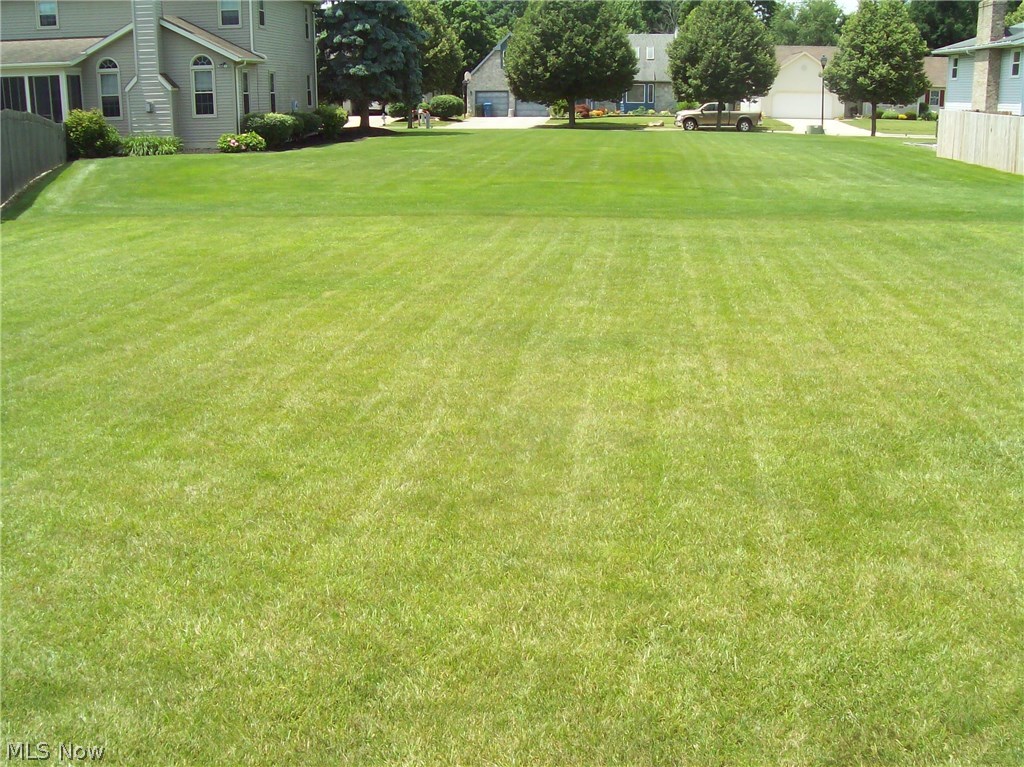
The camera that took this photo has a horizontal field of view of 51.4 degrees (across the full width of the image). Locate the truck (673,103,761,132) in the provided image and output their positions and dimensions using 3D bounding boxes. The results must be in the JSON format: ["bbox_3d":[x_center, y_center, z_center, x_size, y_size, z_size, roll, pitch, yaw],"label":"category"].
[{"bbox_3d":[13.845,-17.932,71.700,5.820,1.899,2.020,2,15,6],"label":"truck"}]

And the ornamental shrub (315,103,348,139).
[{"bbox_3d":[-7.785,-11.375,46.000,1.469,1.470,1.400,2,15,6],"label":"ornamental shrub"}]

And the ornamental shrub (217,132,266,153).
[{"bbox_3d":[-8.856,-7.907,34.900,1.639,0.587,1.000,2,15,6],"label":"ornamental shrub"}]

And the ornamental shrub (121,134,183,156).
[{"bbox_3d":[-11.633,-7.697,34.400,2.004,0.632,1.100,2,15,6],"label":"ornamental shrub"}]

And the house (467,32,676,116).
[{"bbox_3d":[5.797,-26.833,93.000,18.146,6.680,10.500,2,15,6],"label":"house"}]

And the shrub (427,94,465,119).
[{"bbox_3d":[-5.282,-22.134,85.000,3.035,1.885,2.700,2,15,6],"label":"shrub"}]

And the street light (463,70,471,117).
[{"bbox_3d":[-3.716,-23.694,87.000,0.700,3.608,0.700,0,15,0],"label":"street light"}]

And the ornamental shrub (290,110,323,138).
[{"bbox_3d":[-8.443,-10.665,43.800,1.317,1.077,1.300,2,15,6],"label":"ornamental shrub"}]

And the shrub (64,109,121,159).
[{"bbox_3d":[-13.327,-7.978,33.900,1.784,1.484,1.600,2,15,6],"label":"shrub"}]

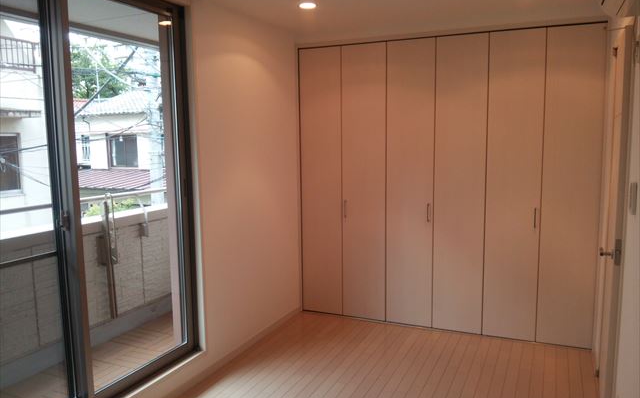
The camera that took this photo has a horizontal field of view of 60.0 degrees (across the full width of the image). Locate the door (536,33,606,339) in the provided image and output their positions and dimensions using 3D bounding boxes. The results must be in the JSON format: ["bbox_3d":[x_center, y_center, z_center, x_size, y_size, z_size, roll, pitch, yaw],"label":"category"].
[{"bbox_3d":[1.805,-0.065,4.010,0.389,2.300,0.040,2,7,23],"label":"door"}]

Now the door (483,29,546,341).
[{"bbox_3d":[1.447,-0.079,4.161,0.389,2.300,0.040,2,7,23],"label":"door"}]

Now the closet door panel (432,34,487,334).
[{"bbox_3d":[1.089,-0.092,4.311,0.389,2.300,0.040,2,7,23],"label":"closet door panel"}]

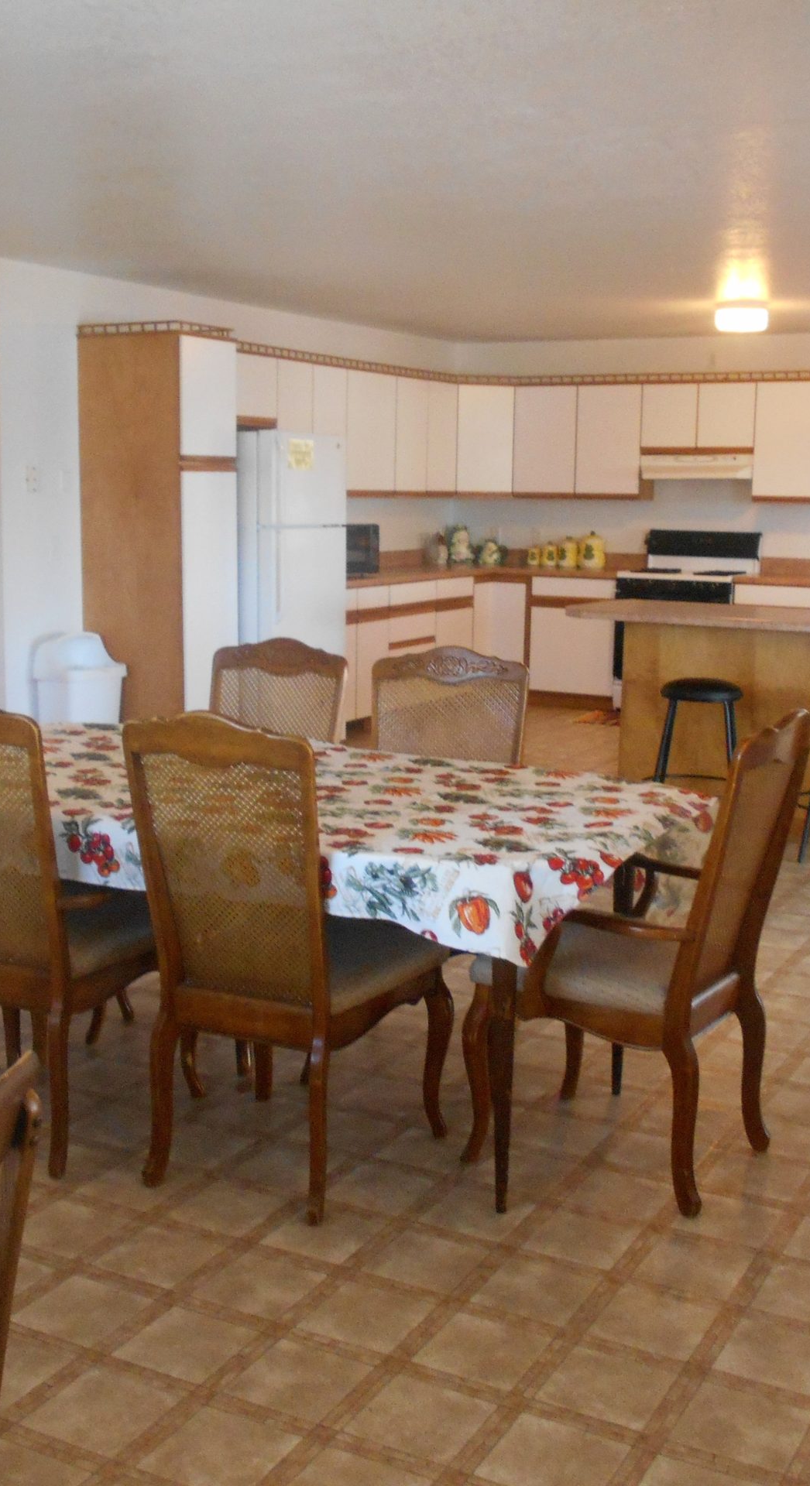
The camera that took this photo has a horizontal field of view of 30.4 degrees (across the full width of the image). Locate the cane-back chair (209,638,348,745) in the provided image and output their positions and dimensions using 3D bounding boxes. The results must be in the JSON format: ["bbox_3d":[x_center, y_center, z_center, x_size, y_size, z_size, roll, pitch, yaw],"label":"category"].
[{"bbox_3d":[-0.482,0.245,3.990,0.495,1.025,0.626,6,11,29],"label":"cane-back chair"}]

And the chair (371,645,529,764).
[{"bbox_3d":[-0.001,0.283,3.796,0.500,0.980,0.610,4,10,23],"label":"chair"}]

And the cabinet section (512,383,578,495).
[{"bbox_3d":[1.032,-2.072,10.305,0.457,0.735,0.320,6,11,28],"label":"cabinet section"}]

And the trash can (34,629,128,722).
[{"bbox_3d":[-1.560,-0.152,7.138,0.260,0.730,0.420,6,11,28],"label":"trash can"}]

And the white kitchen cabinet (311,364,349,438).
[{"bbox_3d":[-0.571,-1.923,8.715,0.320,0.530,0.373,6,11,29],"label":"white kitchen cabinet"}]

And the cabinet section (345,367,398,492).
[{"bbox_3d":[-0.339,-1.905,9.199,0.320,0.735,0.627,6,11,28],"label":"cabinet section"}]

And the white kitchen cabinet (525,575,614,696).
[{"bbox_3d":[1.263,-0.747,10.134,0.620,0.766,0.614,6,11,29],"label":"white kitchen cabinet"}]

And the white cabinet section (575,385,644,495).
[{"bbox_3d":[1.429,-2.017,10.026,0.454,0.730,0.320,6,11,29],"label":"white cabinet section"}]

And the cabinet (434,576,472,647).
[{"bbox_3d":[0.064,-0.698,9.862,0.600,0.795,0.553,6,11,28],"label":"cabinet"}]

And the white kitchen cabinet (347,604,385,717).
[{"bbox_3d":[-0.489,-0.489,8.850,0.600,0.720,0.585,6,11,28],"label":"white kitchen cabinet"}]

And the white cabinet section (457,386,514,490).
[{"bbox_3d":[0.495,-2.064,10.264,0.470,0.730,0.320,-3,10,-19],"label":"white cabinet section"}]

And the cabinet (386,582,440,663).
[{"bbox_3d":[-0.215,-0.633,9.344,0.612,0.766,0.606,6,11,29],"label":"cabinet"}]

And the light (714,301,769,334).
[{"bbox_3d":[1.819,-2.305,8.083,0.293,0.151,0.293,6,11,29],"label":"light"}]

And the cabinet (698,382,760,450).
[{"bbox_3d":[2.123,-2.100,9.599,0.383,0.410,0.323,6,11,29],"label":"cabinet"}]

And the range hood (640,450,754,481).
[{"bbox_3d":[1.927,-1.792,9.694,0.761,0.162,0.434,6,11,29],"label":"range hood"}]

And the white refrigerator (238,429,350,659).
[{"bbox_3d":[-0.829,-0.772,7.947,0.770,1.705,0.730,6,11,28],"label":"white refrigerator"}]

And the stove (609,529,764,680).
[{"bbox_3d":[1.858,-0.785,9.796,0.770,1.190,0.710,6,11,28],"label":"stove"}]

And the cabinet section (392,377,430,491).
[{"bbox_3d":[-0.101,-1.956,9.569,0.320,0.730,0.409,6,11,29],"label":"cabinet section"}]

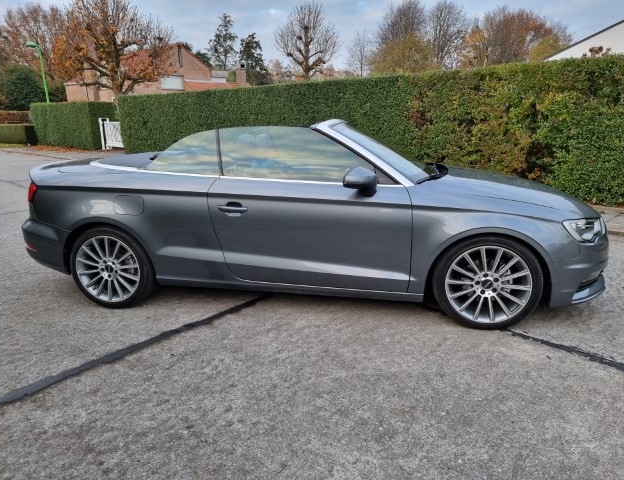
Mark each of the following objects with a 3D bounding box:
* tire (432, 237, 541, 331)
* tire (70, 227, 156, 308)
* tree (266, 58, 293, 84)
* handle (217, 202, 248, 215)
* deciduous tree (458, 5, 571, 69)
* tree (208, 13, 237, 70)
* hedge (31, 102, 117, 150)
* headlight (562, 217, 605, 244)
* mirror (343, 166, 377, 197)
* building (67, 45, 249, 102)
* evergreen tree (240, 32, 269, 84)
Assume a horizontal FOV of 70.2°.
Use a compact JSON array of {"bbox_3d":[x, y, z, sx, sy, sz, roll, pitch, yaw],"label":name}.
[{"bbox_3d":[1.107,0.249,2.841,0.637,0.637,0.230,1,17,10],"label":"tire"},{"bbox_3d":[-1.447,0.184,3.296,0.637,0.637,0.230,1,17,10],"label":"tire"},{"bbox_3d":[-4.732,-22.649,66.249,3.840,8.295,3.840,-3,17,-3],"label":"tree"},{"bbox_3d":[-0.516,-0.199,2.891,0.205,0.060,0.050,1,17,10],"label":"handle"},{"bbox_3d":[19.495,-17.169,43.040,10.503,9.850,8.928,6,18,22],"label":"deciduous tree"},{"bbox_3d":[-11.039,-21.719,56.033,3.480,12.735,3.480,-4,17,-9],"label":"tree"},{"bbox_3d":[-10.046,-4.891,18.754,5.897,1.800,1.300,13,22,40],"label":"hedge"},{"bbox_3d":[1.716,-0.105,2.786,0.380,0.165,0.400,1,17,10],"label":"headlight"},{"bbox_3d":[0.298,-0.358,2.691,0.200,0.185,0.240,1,17,10],"label":"mirror"},{"bbox_3d":[-13.712,-13.666,39.634,12.500,6.900,11.500,-17,23,-42],"label":"building"},{"bbox_3d":[-7.045,-19.989,54.498,3.643,10.090,3.643,-3,17,-6],"label":"evergreen tree"}]

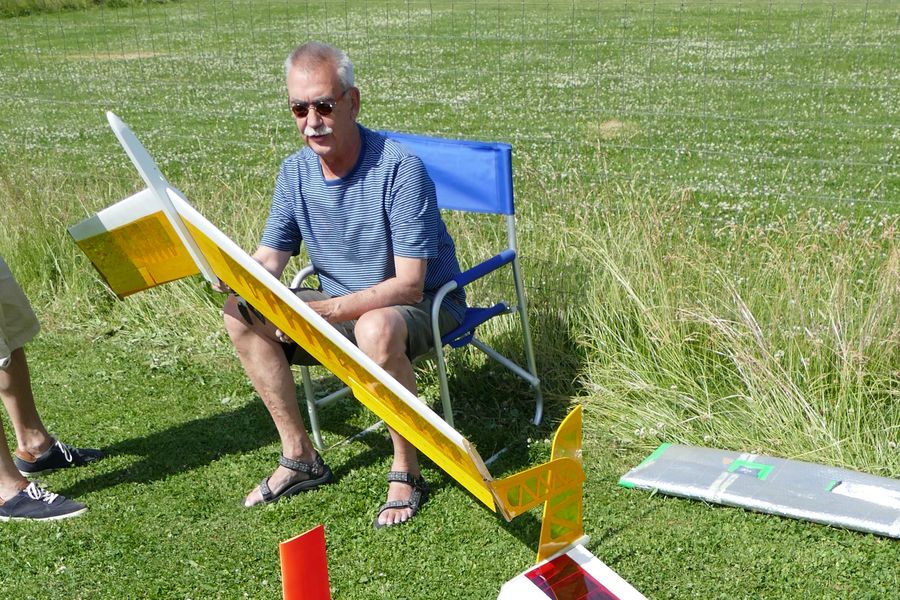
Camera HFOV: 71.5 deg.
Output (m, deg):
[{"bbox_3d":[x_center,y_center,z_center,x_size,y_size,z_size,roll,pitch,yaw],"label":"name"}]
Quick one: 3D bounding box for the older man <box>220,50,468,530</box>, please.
[{"bbox_3d":[-0.292,-0.074,1.888,0.620,1.280,0.810,12,25,31],"label":"older man"}]

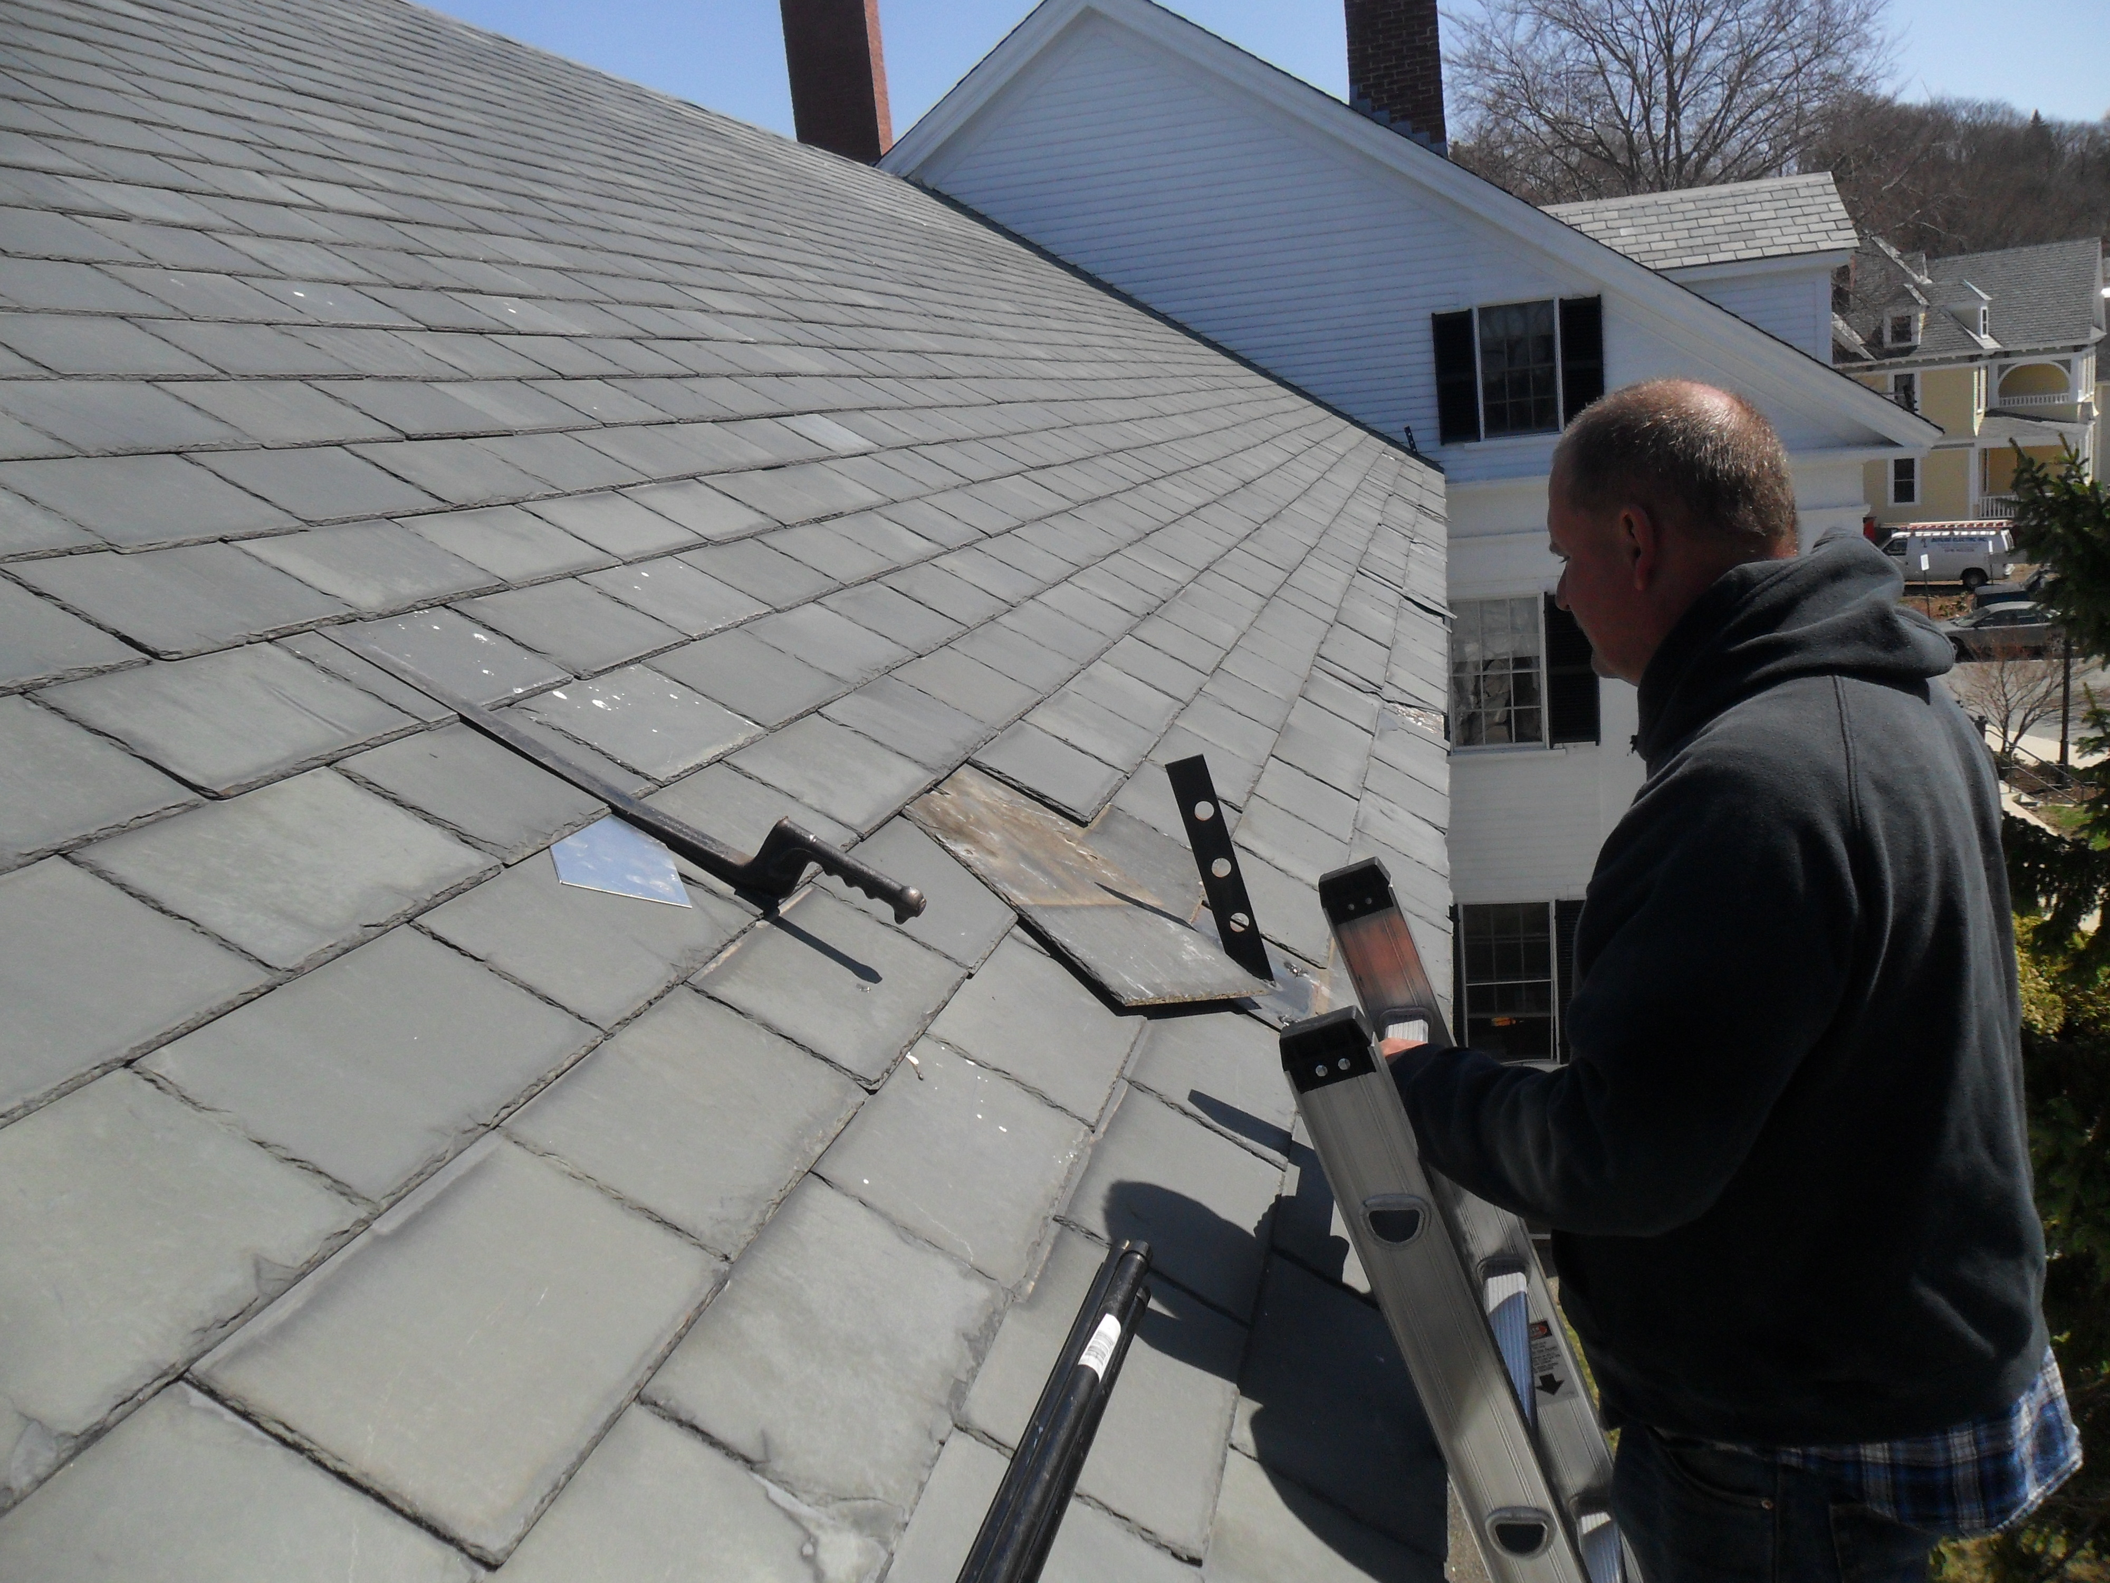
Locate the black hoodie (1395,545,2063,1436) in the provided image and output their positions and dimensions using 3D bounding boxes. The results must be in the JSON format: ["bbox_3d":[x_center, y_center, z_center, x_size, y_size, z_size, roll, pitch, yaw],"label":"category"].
[{"bbox_3d":[0.566,0.142,1.410,0.500,0.680,0.530,-2,13,19],"label":"black hoodie"}]

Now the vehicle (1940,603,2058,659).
[{"bbox_3d":[27.267,-4.590,47.037,4.750,1.450,1.800,0,13,25],"label":"vehicle"}]

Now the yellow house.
[{"bbox_3d":[39.061,-17.671,71.426,13.000,12.700,10.500,5,17,42],"label":"yellow house"}]

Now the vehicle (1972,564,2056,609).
[{"bbox_3d":[32.090,-6.291,52.562,4.750,1.650,1.850,0,13,25],"label":"vehicle"}]

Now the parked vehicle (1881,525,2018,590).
[{"bbox_3d":[34.093,-8.950,63.535,5.500,2.100,2.000,6,17,43],"label":"parked vehicle"}]

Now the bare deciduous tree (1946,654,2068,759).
[{"bbox_3d":[20.994,-1.928,36.252,2.500,2.350,2.600,0,13,25],"label":"bare deciduous tree"}]

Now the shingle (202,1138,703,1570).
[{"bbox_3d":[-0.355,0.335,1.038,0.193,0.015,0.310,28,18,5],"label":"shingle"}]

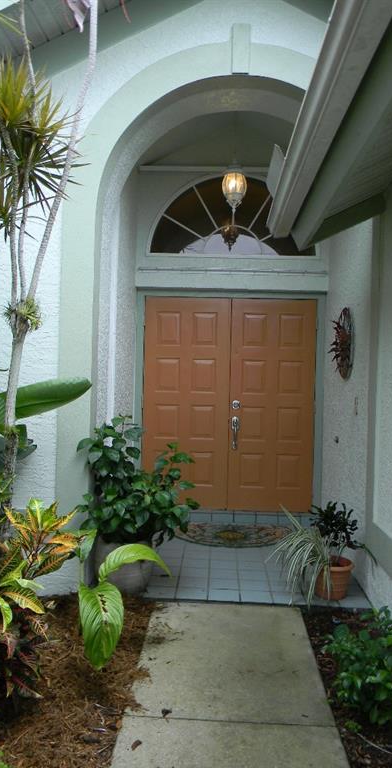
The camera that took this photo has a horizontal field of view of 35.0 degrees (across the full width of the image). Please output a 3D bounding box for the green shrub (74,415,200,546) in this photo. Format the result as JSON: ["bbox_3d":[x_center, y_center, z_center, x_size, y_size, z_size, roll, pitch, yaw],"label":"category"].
[{"bbox_3d":[-0.379,0.630,4.220,0.810,0.840,0.650,1,2,2],"label":"green shrub"}]

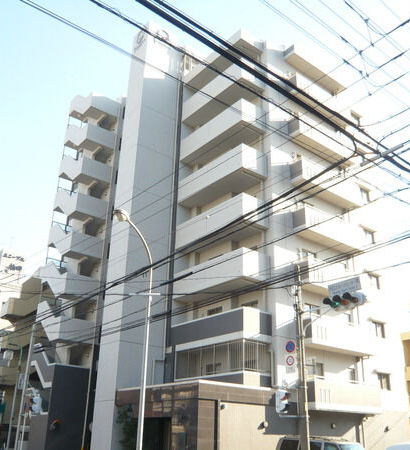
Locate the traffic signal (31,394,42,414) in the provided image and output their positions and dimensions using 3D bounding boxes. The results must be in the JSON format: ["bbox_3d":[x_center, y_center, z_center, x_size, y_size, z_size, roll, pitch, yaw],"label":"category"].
[{"bbox_3d":[-7.746,8.266,22.310,0.380,0.800,0.380,18,-28,-34],"label":"traffic signal"}]

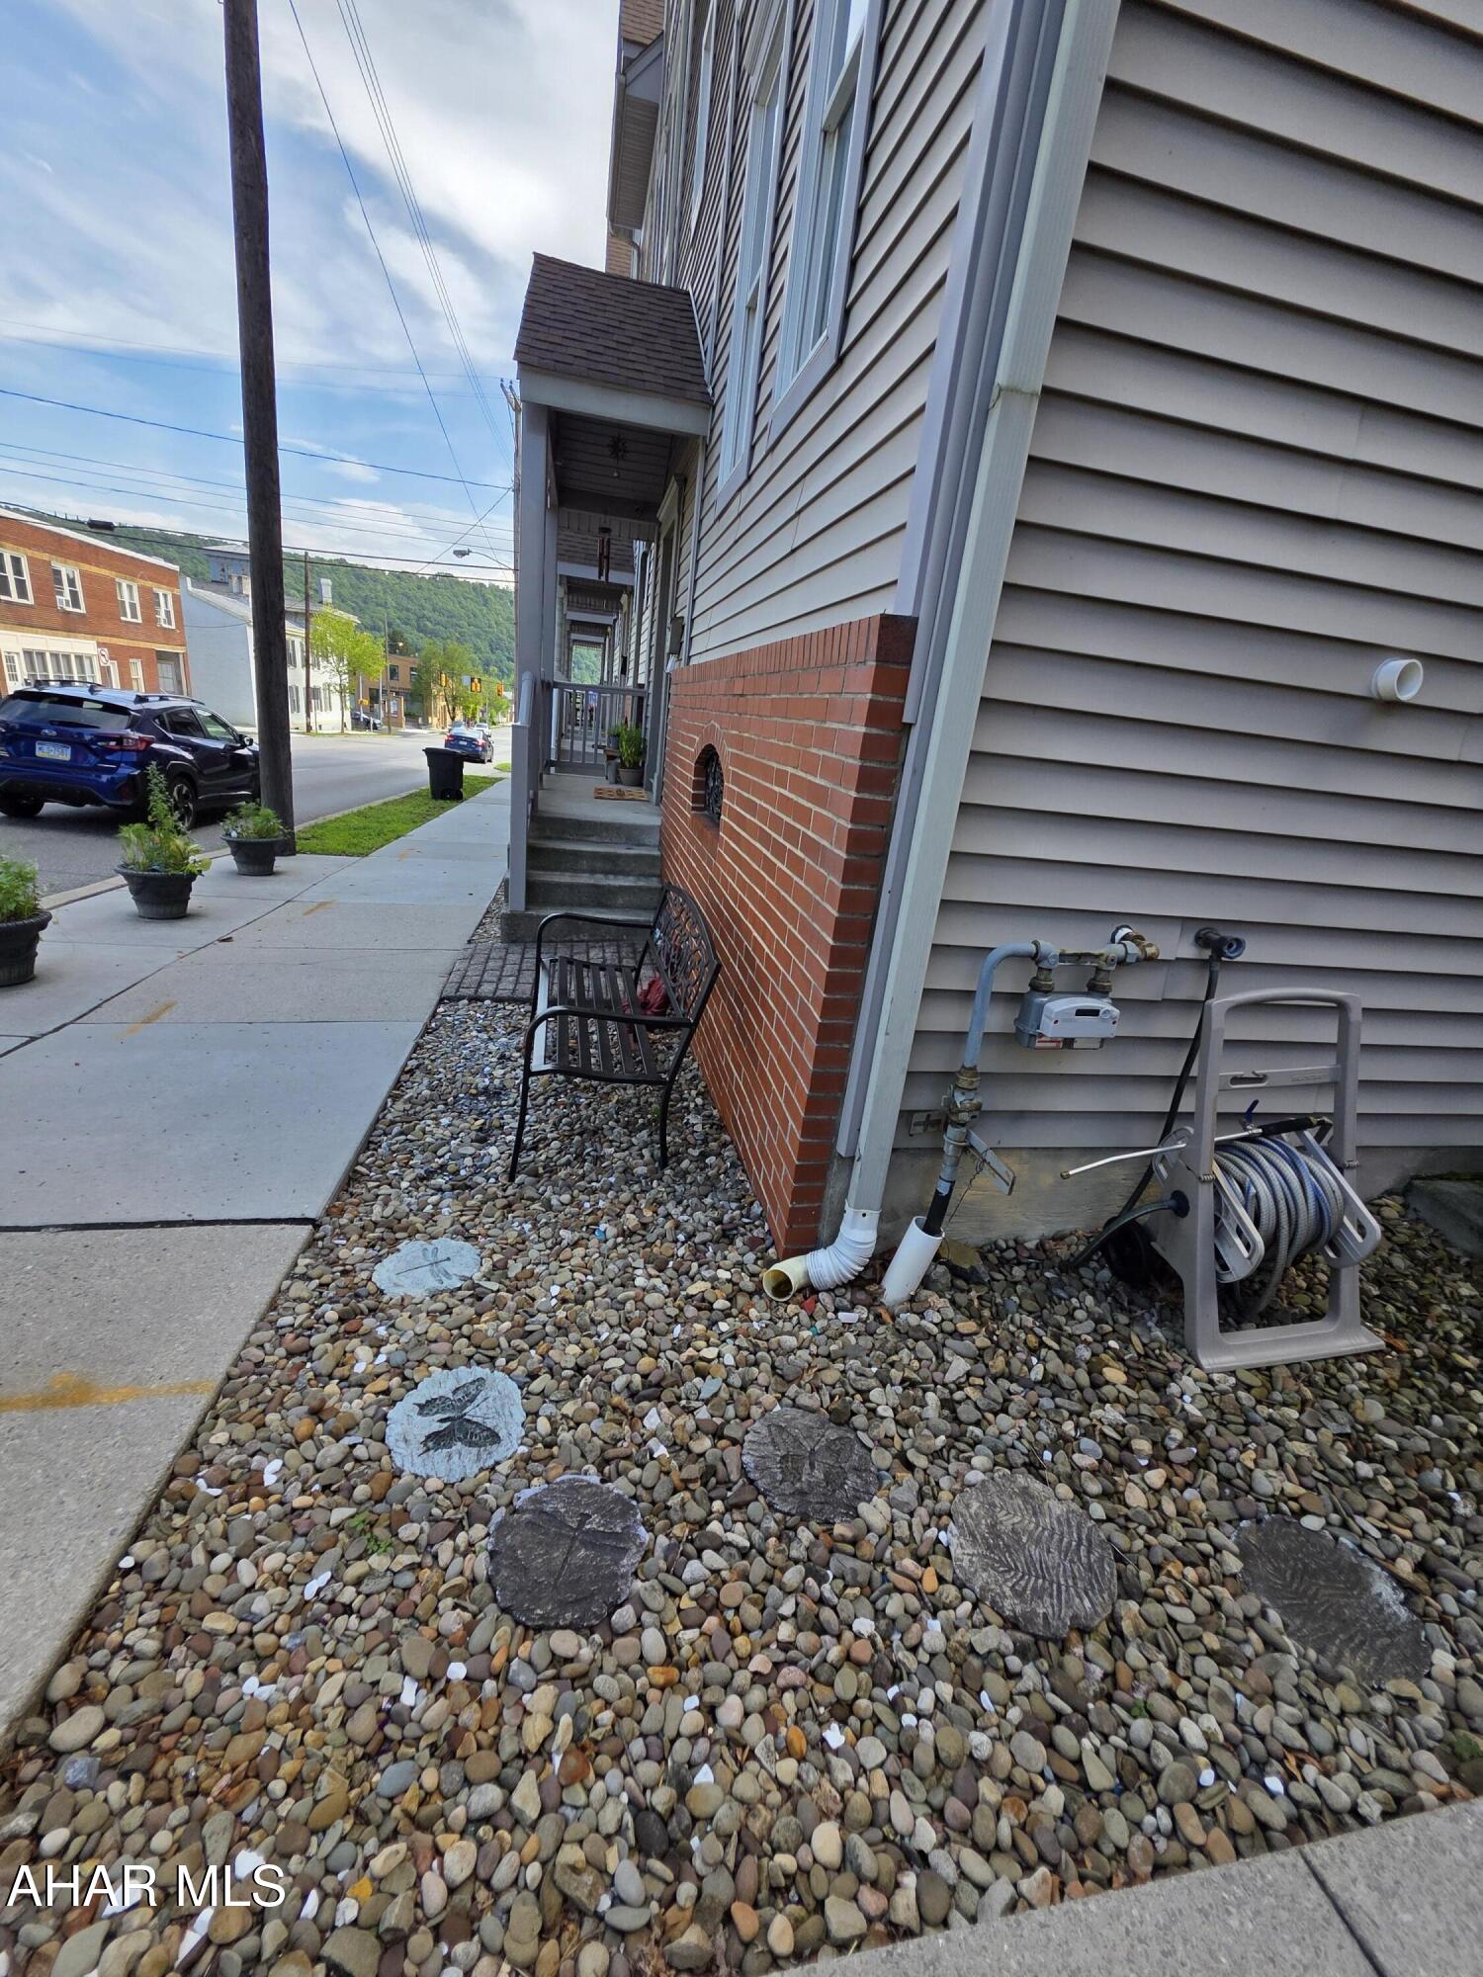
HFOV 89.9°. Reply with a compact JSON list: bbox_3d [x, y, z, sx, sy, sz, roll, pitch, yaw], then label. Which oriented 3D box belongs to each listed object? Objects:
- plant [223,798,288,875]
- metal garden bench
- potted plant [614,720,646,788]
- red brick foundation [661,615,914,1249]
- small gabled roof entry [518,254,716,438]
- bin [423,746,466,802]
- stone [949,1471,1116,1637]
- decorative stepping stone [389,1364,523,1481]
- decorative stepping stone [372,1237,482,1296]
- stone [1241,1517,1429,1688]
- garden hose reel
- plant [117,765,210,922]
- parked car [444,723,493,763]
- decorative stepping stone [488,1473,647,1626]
[{"bbox_3d":[-4.375,-1.349,6.649,0.480,0.640,0.480,2,21,-13],"label":"plant"},{"bbox_3d":[-0.517,0.039,2.891,0.620,0.840,1.300,2,17,-13],"label":"metal garden bench"},{"bbox_3d":[-1.179,-2.516,7.962,0.340,0.700,0.340,2,21,-13],"label":"potted plant"},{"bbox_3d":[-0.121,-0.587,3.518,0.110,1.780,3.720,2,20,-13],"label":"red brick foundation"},{"bbox_3d":[-0.988,-4.612,5.621,1.170,1.320,2.950,2,21,-13],"label":"small gabled roof entry"},{"bbox_3d":[-6.387,-4.617,16.000,0.800,1.070,0.680,5,20,-5],"label":"bin"},{"bbox_3d":[0.528,1.028,1.350,0.305,0.040,0.305,2,17,-13],"label":"stone"},{"bbox_3d":[-0.571,0.875,1.482,0.262,0.040,0.262,2,17,-13],"label":"decorative stepping stone"},{"bbox_3d":[-0.807,0.725,1.909,0.252,0.040,0.252,2,17,-13],"label":"decorative stepping stone"},{"bbox_3d":[1.038,1.076,1.315,0.285,0.035,0.285,-1,18,-12],"label":"stone"},{"bbox_3d":[1.366,0.453,1.855,0.550,0.845,0.430,2,21,-13],"label":"garden hose reel"},{"bbox_3d":[-3.961,-0.986,5.031,0.510,1.000,0.500,2,21,-13],"label":"plant"},{"bbox_3d":[-12.902,-11.686,35.500,1.830,1.470,4.700,2,18,-13],"label":"parked car"},{"bbox_3d":[-0.295,0.967,1.268,0.260,0.040,0.260,2,17,-13],"label":"decorative stepping stone"}]

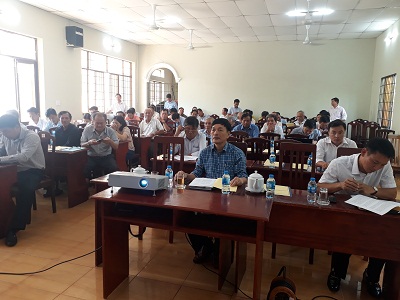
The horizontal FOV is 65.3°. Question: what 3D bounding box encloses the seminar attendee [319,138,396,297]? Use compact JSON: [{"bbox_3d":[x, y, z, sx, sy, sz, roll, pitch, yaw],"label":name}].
[{"bbox_3d":[1.262,0.492,2.566,0.580,1.190,0.760,4,9,17],"label":"seminar attendee"}]

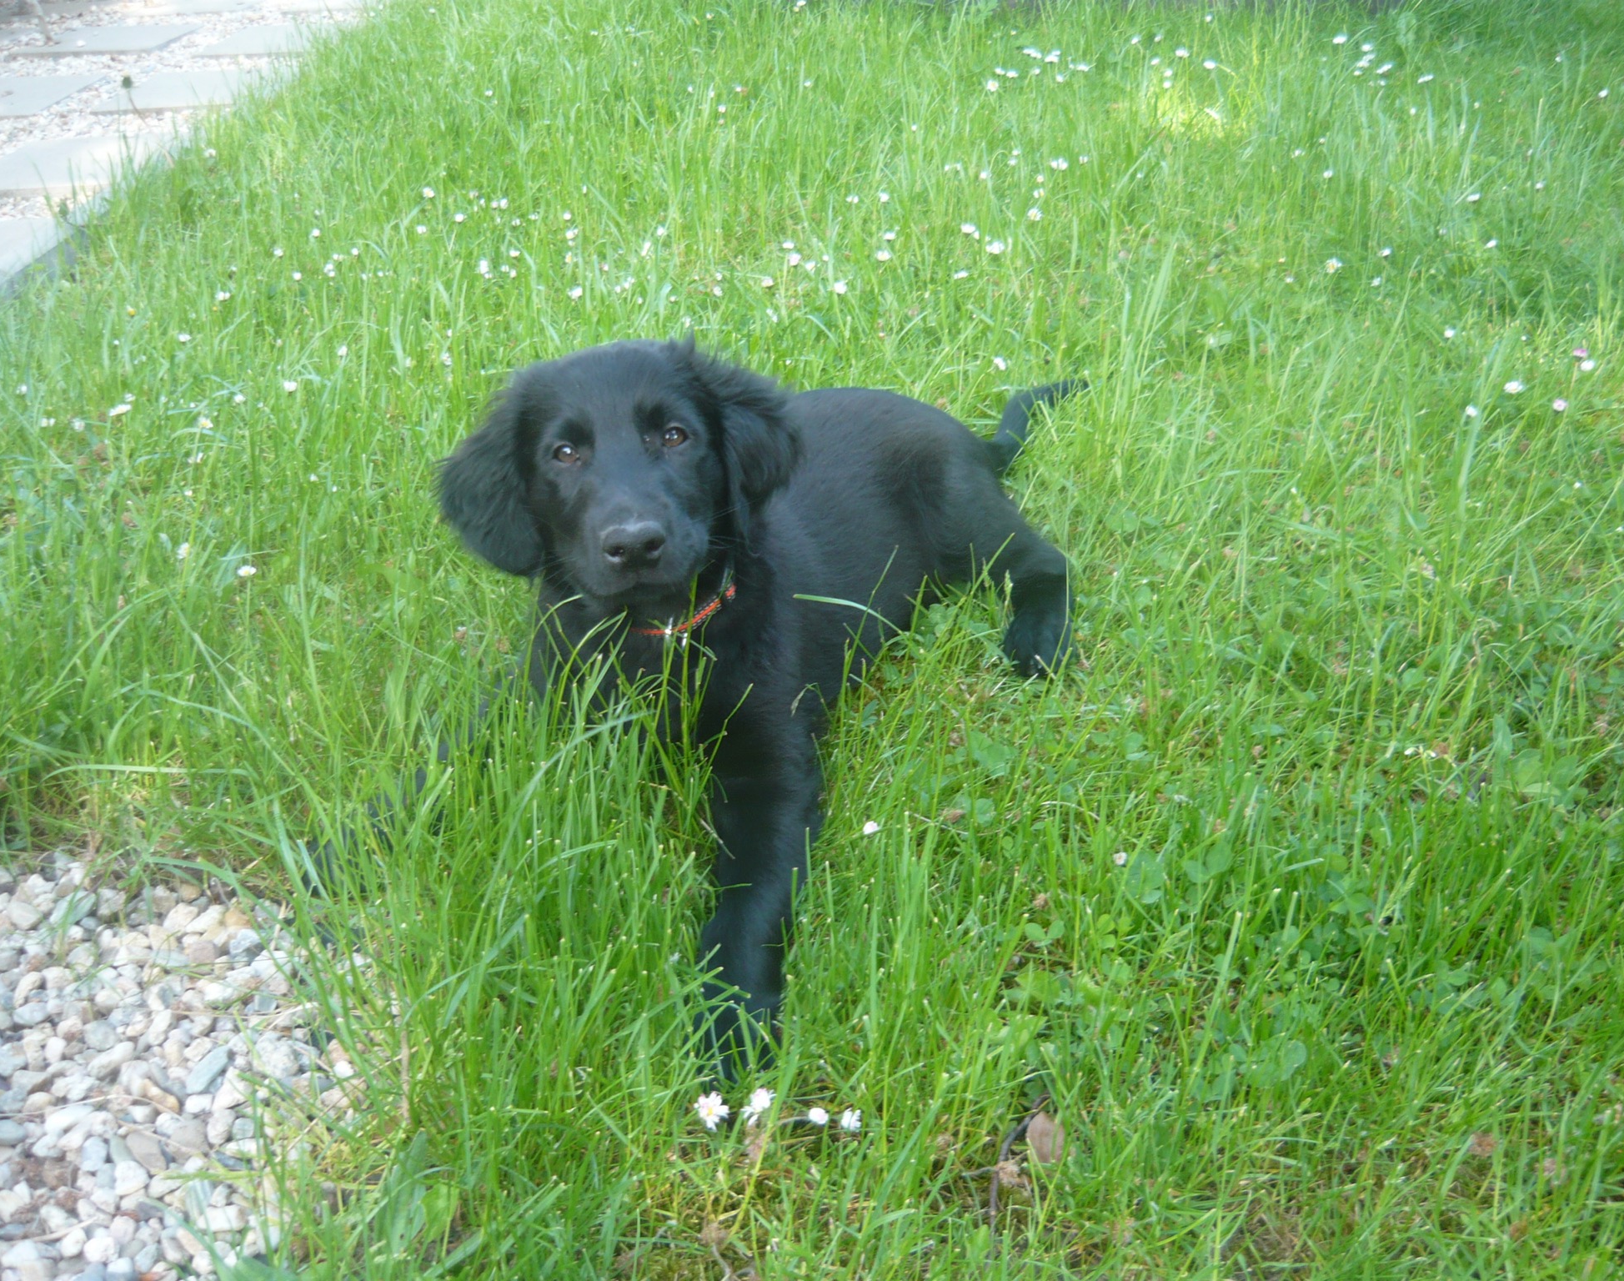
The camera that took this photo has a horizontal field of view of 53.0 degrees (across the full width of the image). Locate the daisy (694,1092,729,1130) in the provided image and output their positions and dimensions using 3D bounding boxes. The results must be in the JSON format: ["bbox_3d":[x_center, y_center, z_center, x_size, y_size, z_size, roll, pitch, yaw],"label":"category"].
[{"bbox_3d":[-0.051,0.239,0.827,0.018,0.016,0.016,0,31,0],"label":"daisy"}]

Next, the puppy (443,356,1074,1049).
[{"bbox_3d":[-0.027,-0.082,1.111,0.330,0.320,0.640,15,34,24],"label":"puppy"}]

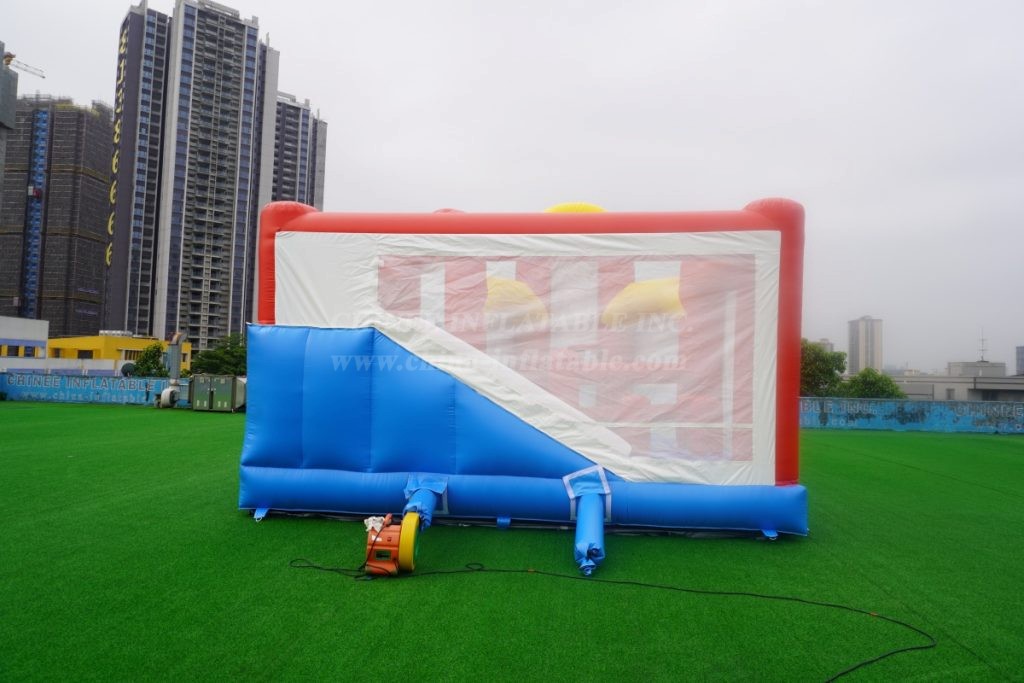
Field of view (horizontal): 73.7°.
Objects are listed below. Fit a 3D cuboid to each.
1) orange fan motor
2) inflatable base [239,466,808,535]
[{"bbox_3d":[-0.986,1.655,5.701,0.430,0.450,0.460,2,-3,4],"label":"orange fan motor"},{"bbox_3d":[0.206,1.850,9.421,6.103,0.540,4.300,2,-3,4],"label":"inflatable base"}]

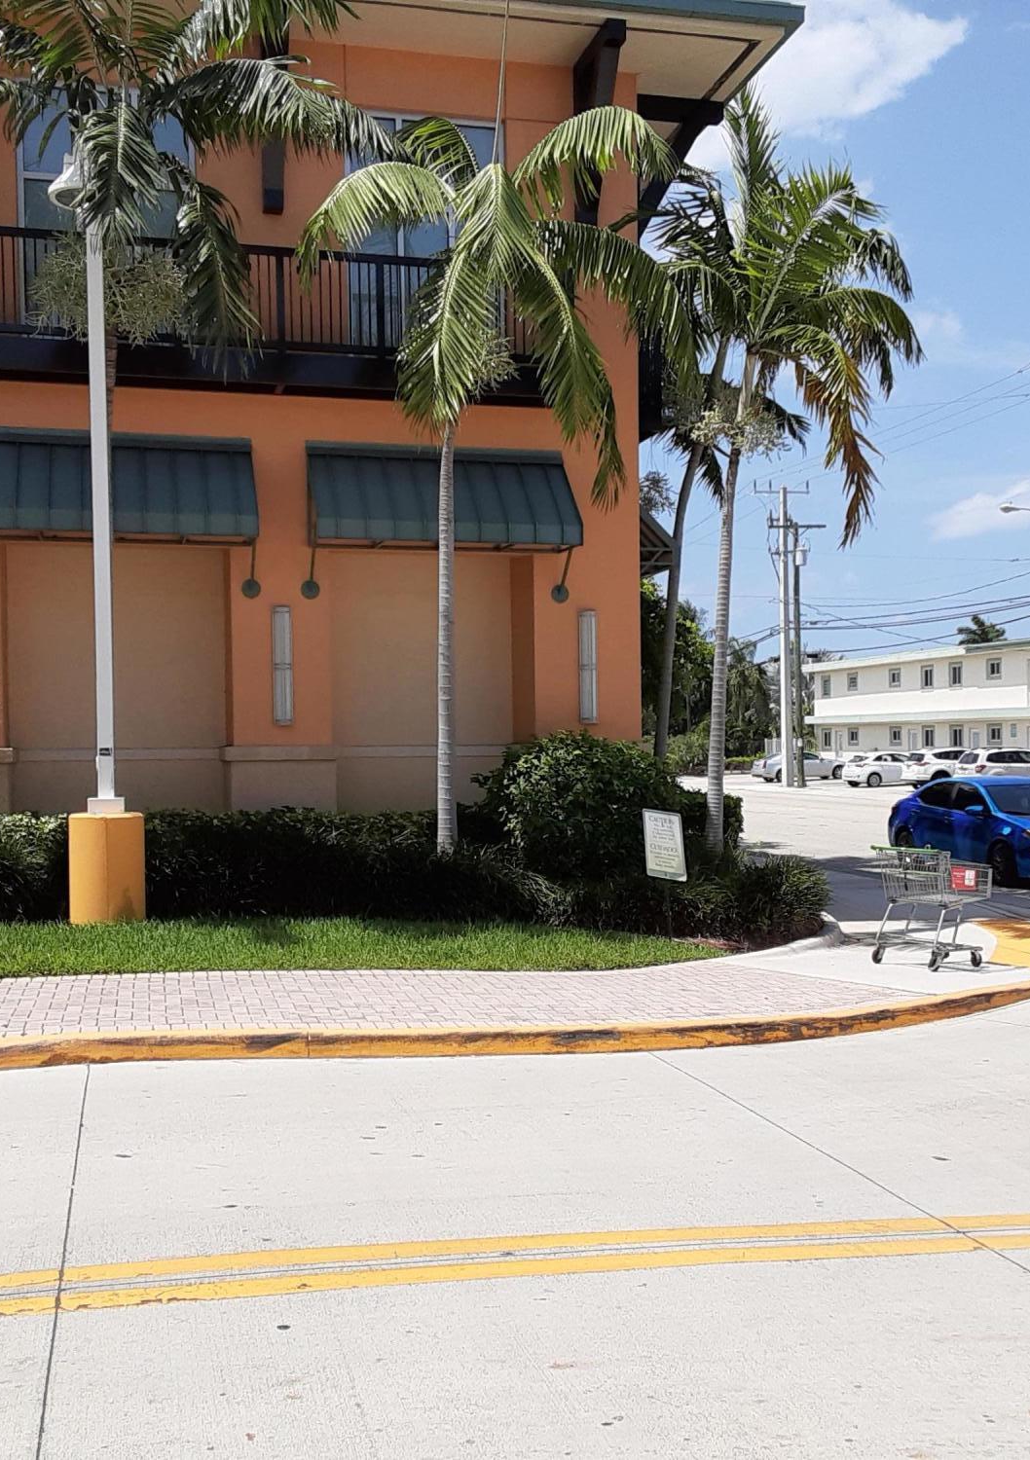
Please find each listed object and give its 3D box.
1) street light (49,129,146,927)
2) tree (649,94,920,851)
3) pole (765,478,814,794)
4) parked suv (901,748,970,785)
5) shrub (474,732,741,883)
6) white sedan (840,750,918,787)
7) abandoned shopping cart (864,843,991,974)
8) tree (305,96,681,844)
[{"bbox_3d":[-3.753,-1.756,13.700,0.830,7.000,0.670,0,-1,-6],"label":"street light"},{"bbox_3d":[2.951,-2.569,16.600,2.950,8.750,3.000,0,-1,0],"label":"tree"},{"bbox_3d":[12.550,-4.430,70.200,2.400,14.000,0.600,-1,-1,-12],"label":"pole"},{"bbox_3d":[18.896,1.583,64.500,4.600,1.690,1.840,0,-1,-16],"label":"parked suv"},{"bbox_3d":[0.971,0.852,15.900,2.750,1.650,2.100,-1,-1,14],"label":"shrub"},{"bbox_3d":[16.750,1.740,66.400,4.550,1.450,1.780,0,-1,-19],"label":"white sedan"},{"bbox_3d":[3.391,1.444,12.400,0.900,0.980,0.570,0,-1,-37],"label":"abandoned shopping cart"},{"bbox_3d":[-0.250,-2.500,17.300,4.300,8.900,4.200,-1,-1,0],"label":"tree"}]

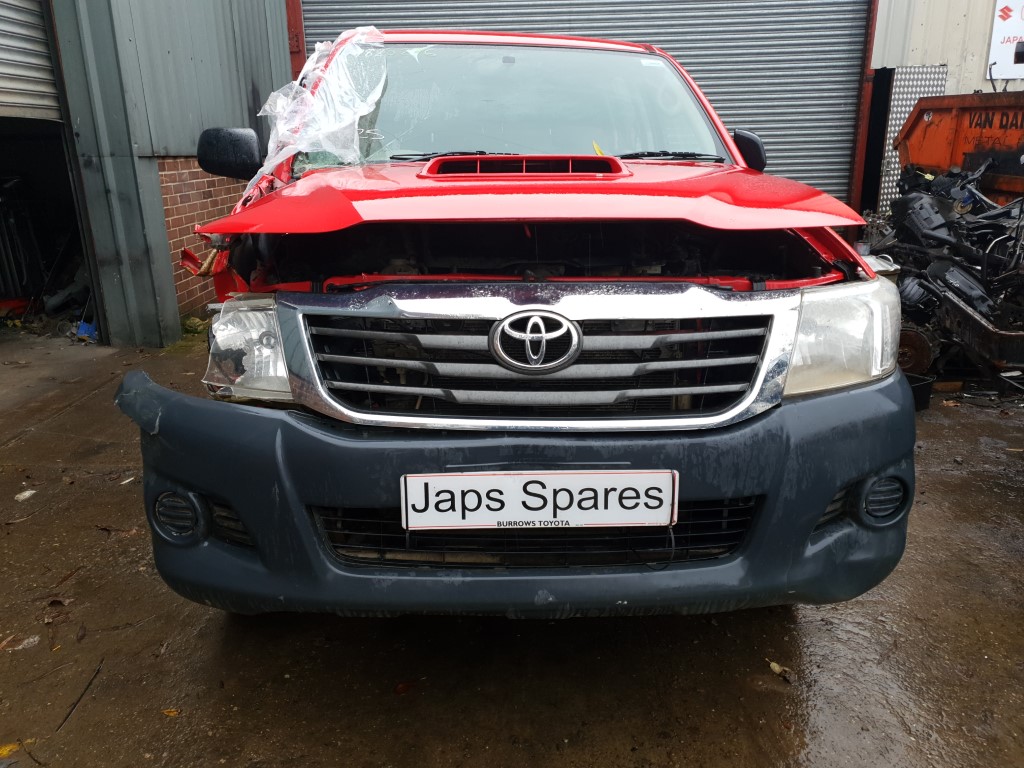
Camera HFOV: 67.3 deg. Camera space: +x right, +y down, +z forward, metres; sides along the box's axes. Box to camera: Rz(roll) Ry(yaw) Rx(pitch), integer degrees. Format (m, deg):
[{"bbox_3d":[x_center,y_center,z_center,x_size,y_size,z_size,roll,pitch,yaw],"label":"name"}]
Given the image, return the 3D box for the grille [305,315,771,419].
[{"bbox_3d":[0.057,-0.050,1.492,0.925,0.192,0.150,-1,17,-2],"label":"grille"}]

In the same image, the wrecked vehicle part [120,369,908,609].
[{"bbox_3d":[0.032,0.198,1.668,1.835,0.430,0.480,-1,17,-2],"label":"wrecked vehicle part"}]

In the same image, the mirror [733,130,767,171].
[{"bbox_3d":[0.879,-0.855,2.841,0.125,0.190,0.220,4,18,14],"label":"mirror"}]

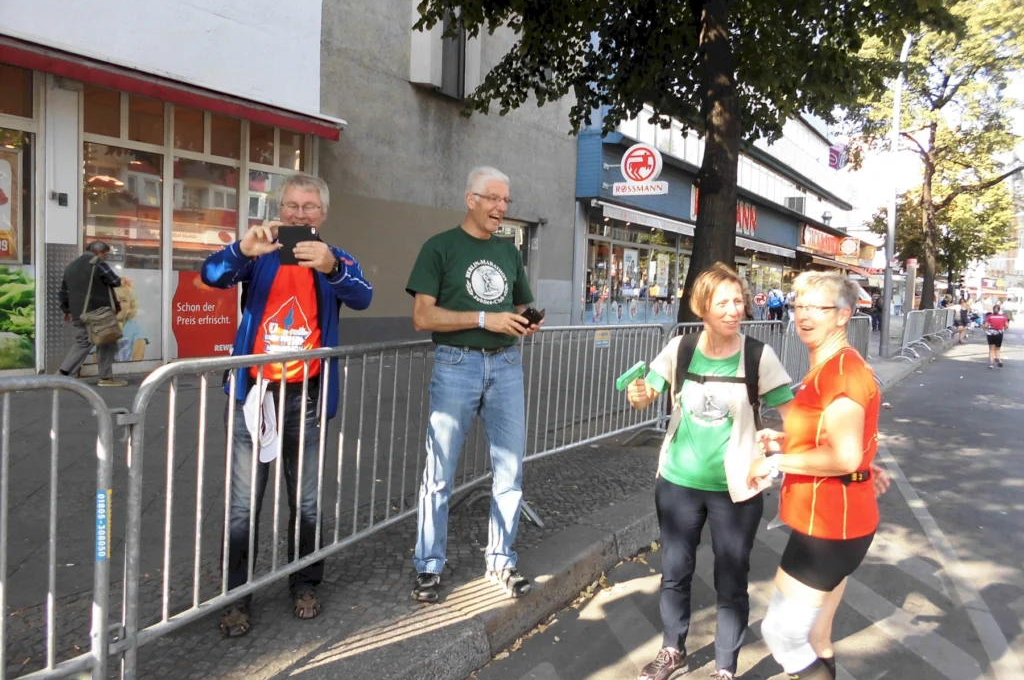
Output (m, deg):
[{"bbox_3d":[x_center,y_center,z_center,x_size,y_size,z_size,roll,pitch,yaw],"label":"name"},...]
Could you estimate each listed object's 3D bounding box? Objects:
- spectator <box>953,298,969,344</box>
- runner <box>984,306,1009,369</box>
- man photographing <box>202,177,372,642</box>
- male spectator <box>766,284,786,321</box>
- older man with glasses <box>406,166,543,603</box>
[{"bbox_3d":[16.491,-0.685,28.153,0.580,1.667,0.500,3,3,20],"label":"spectator"},{"bbox_3d":[12.185,-0.095,19.256,0.580,1.573,0.580,4,4,37],"label":"runner"},{"bbox_3d":[-0.841,0.235,2.889,0.660,1.727,0.540,1,3,-13],"label":"man photographing"},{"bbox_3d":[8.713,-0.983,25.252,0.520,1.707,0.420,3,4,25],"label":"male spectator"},{"bbox_3d":[-0.157,0.181,3.214,0.560,1.806,0.480,0,4,-25],"label":"older man with glasses"}]

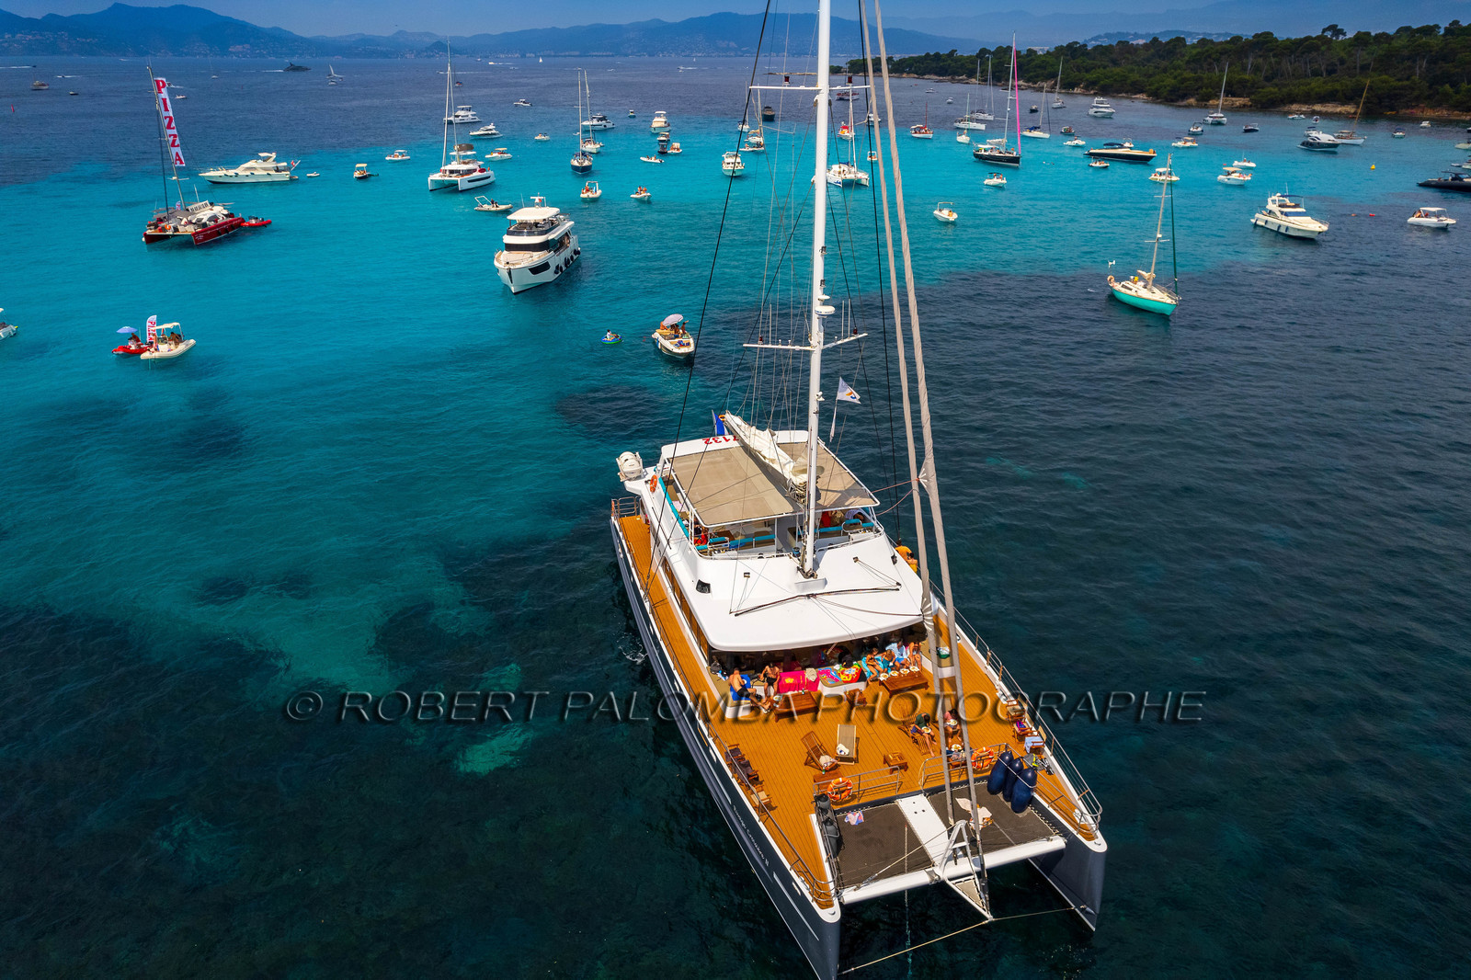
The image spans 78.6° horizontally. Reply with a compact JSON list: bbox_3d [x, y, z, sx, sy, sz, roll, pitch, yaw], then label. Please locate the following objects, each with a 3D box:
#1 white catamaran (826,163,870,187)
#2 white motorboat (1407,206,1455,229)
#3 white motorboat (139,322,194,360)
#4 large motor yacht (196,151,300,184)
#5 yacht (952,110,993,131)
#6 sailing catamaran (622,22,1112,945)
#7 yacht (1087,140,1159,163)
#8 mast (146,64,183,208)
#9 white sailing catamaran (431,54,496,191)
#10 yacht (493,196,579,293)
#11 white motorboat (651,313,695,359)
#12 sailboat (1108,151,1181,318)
[{"bbox_3d":[20.900,-61.716,174.877,6.700,3.800,12.200,-8,27,-16],"label":"white catamaran"},{"bbox_3d":[101.400,-39.923,131.321,5.700,2.500,2.300,8,27,17],"label":"white motorboat"},{"bbox_3d":[-49.086,-12.711,77.157,4.500,2.450,2.100,-10,28,-20],"label":"white motorboat"},{"bbox_3d":[-95.200,-63.220,176.149,16.300,5.400,4.600,-9,27,-19],"label":"large motor yacht"},{"bbox_3d":[79.600,-124.693,304.598,3.900,4.200,12.600,-21,33,-37],"label":"yacht"},{"bbox_3d":[2.919,-6.175,27.471,11.500,31.300,25.200,-7,27,-14],"label":"sailing catamaran"},{"bbox_3d":[94.679,-82.955,220.012,4.700,4.000,18.200,-23,34,-39],"label":"yacht"},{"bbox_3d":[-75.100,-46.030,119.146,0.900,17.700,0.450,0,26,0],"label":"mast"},{"bbox_3d":[-53.606,-70.000,171.021,7.500,23.500,14.800,4,26,8],"label":"white sailing catamaran"},{"bbox_3d":[-22.650,-28.683,101.543,5.700,8.200,20.600,1,26,3],"label":"yacht"},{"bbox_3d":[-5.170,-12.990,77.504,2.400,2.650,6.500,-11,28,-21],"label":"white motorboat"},{"bbox_3d":[42.440,-25.879,90.251,3.500,14.700,10.200,-5,26,-11],"label":"sailboat"}]

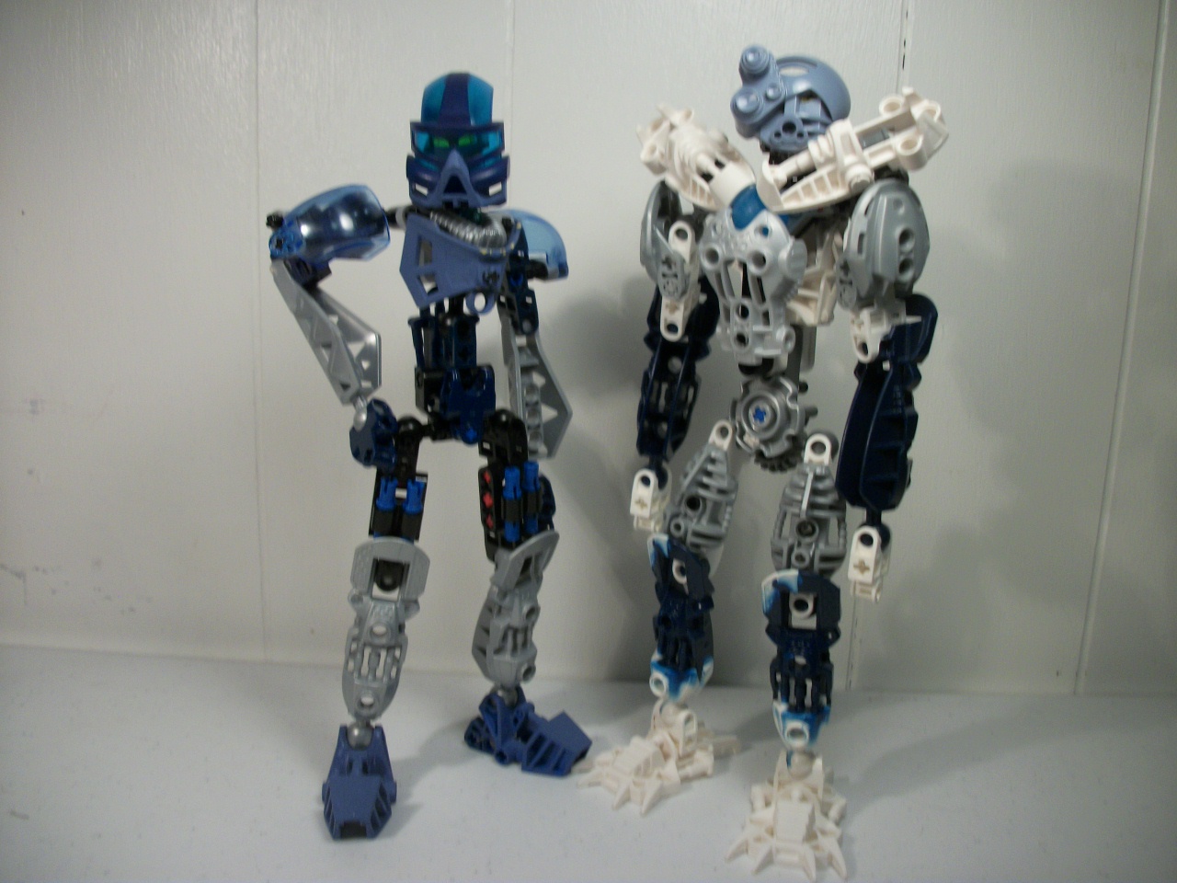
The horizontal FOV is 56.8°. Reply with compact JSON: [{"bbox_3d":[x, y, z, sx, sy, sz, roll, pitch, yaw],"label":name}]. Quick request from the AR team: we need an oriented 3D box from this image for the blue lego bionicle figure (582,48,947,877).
[{"bbox_3d":[0.056,0.007,0.372,0.107,0.264,0.076,9,13,31],"label":"blue lego bionicle figure"}]

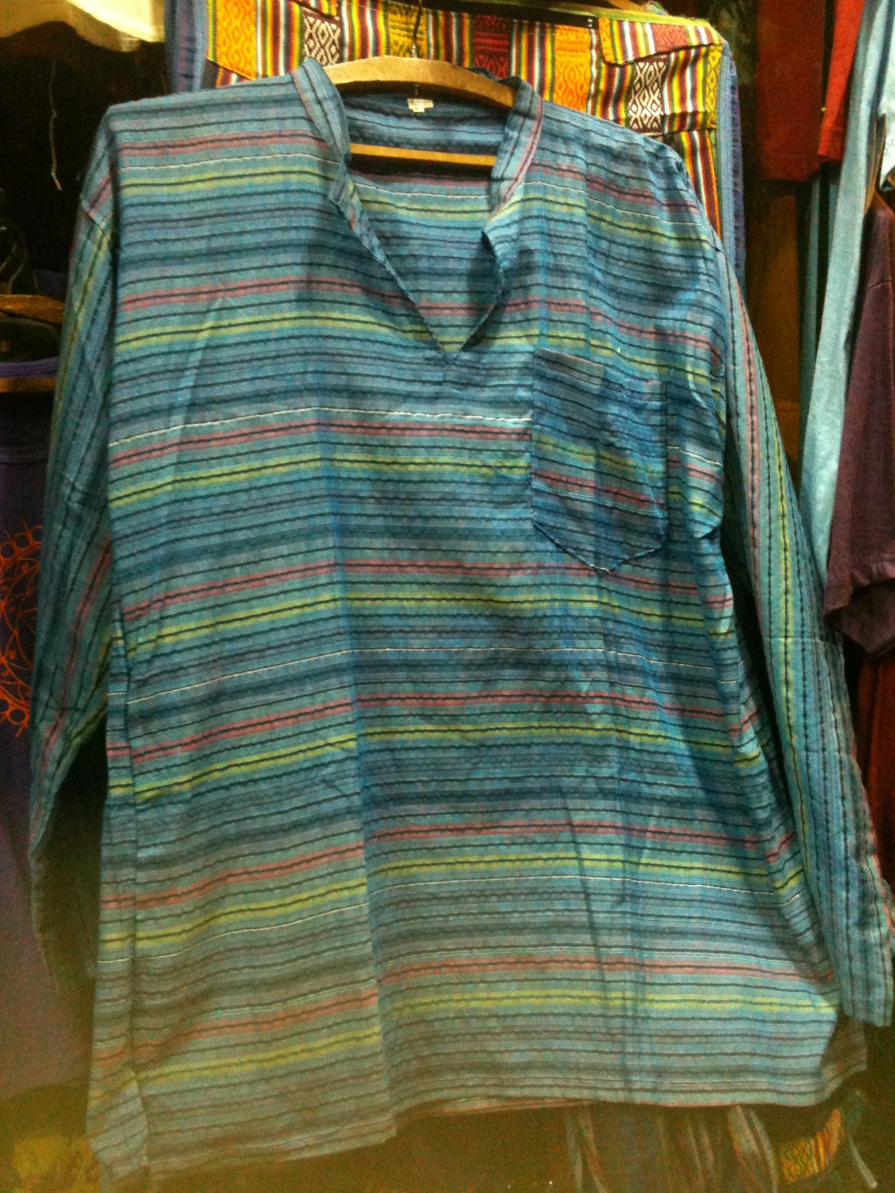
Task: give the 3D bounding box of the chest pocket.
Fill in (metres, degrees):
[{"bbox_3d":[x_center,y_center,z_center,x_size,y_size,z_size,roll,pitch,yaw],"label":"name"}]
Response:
[{"bbox_3d":[0.122,-0.111,0.970,0.122,0.177,0.025,-3,2,-20],"label":"chest pocket"}]

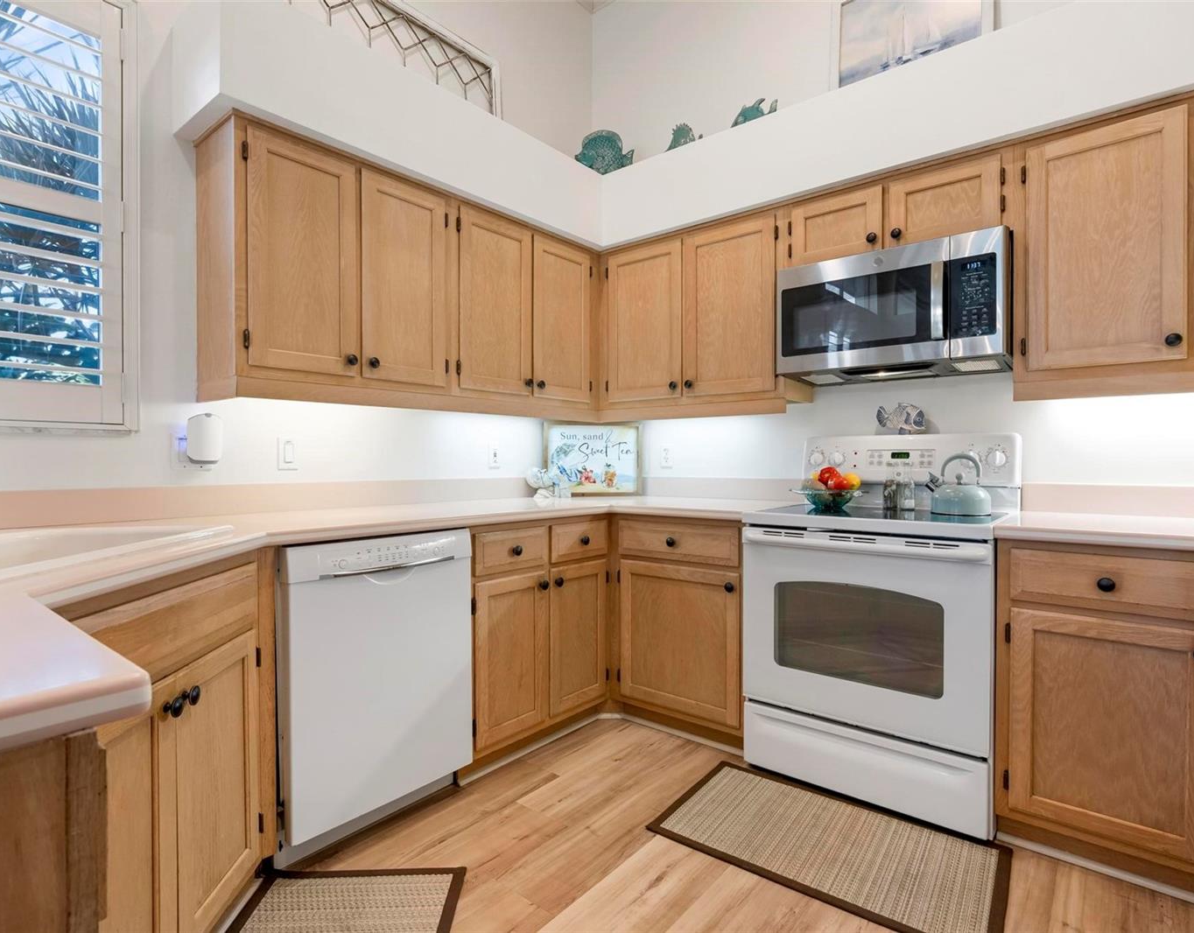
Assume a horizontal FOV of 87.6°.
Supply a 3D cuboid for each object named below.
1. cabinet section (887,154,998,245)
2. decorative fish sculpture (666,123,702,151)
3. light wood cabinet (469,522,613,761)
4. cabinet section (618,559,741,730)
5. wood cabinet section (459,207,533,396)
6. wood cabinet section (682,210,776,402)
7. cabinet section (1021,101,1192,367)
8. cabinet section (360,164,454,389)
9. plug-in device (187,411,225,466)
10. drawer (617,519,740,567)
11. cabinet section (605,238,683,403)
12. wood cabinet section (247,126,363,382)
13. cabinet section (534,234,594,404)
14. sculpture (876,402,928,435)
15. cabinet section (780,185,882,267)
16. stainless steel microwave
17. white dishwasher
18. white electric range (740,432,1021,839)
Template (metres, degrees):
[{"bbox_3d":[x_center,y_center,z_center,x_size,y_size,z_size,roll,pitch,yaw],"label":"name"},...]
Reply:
[{"bbox_3d":[1.286,-0.905,2.256,0.338,0.223,0.319,0,1,39],"label":"cabinet section"},{"bbox_3d":[0.409,-1.522,2.919,0.225,0.185,0.080,0,1,40],"label":"decorative fish sculpture"},{"bbox_3d":[-0.411,0.630,2.633,0.615,0.858,0.775,0,1,40],"label":"light wood cabinet"},{"bbox_3d":[0.497,0.665,2.645,0.539,0.557,0.600,0,1,39],"label":"cabinet section"},{"bbox_3d":[-0.534,-0.662,2.681,0.319,0.710,0.389,0,1,39],"label":"wood cabinet section"},{"bbox_3d":[0.655,-0.665,2.777,0.431,0.710,0.319,0,1,39],"label":"wood cabinet section"},{"bbox_3d":[1.616,-0.660,1.988,0.372,0.710,0.319,0,1,39],"label":"cabinet section"},{"bbox_3d":[-0.808,-0.659,2.347,0.319,0.710,0.350,0,1,39],"label":"cabinet section"},{"bbox_3d":[-1.267,-0.090,2.002,0.085,0.157,0.106,0,1,40],"label":"plug-in device"},{"bbox_3d":[0.451,0.303,2.670,0.567,0.150,0.455,0,1,40],"label":"drawer"},{"bbox_3d":[0.324,-0.667,3.049,0.414,0.710,0.319,0,1,39],"label":"cabinet section"},{"bbox_3d":[-1.041,-0.656,2.064,0.319,0.710,0.340,0,1,39],"label":"wood cabinet section"},{"bbox_3d":[-0.276,-0.665,2.994,0.319,0.710,0.390,0,1,39],"label":"cabinet section"},{"bbox_3d":[1.222,-0.191,2.498,0.187,0.128,0.060,0,1,40],"label":"sculpture"},{"bbox_3d":[1.006,-0.907,2.486,0.337,0.223,0.319,0,1,39],"label":"cabinet section"},{"bbox_3d":[1.125,-0.565,2.367,0.754,0.417,0.410,0,1,40],"label":"stainless steel microwave"},{"bbox_3d":[-0.848,0.645,2.051,0.615,0.878,0.600,0,1,40],"label":"white dishwasher"},{"bbox_3d":[1.029,0.480,2.248,0.763,1.211,0.710,0,1,40],"label":"white electric range"}]

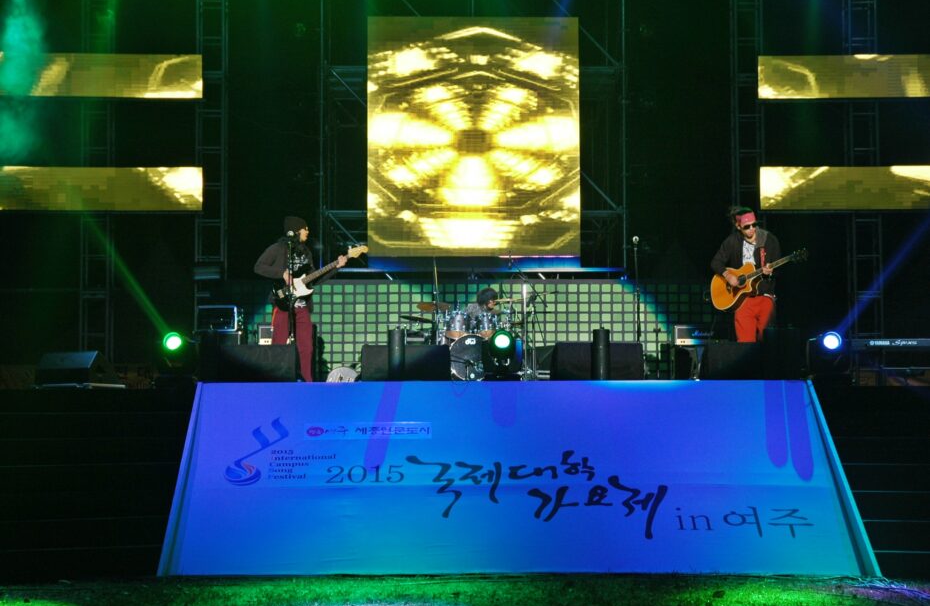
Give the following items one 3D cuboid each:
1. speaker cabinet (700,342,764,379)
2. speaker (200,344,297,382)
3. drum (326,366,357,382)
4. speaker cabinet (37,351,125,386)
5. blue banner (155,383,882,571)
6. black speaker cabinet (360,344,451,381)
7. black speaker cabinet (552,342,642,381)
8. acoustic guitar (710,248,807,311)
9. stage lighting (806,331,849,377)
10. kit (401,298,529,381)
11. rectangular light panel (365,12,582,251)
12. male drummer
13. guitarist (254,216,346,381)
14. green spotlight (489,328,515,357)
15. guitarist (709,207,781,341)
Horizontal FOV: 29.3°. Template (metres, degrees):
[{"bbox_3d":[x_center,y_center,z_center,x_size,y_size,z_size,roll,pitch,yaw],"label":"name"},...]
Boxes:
[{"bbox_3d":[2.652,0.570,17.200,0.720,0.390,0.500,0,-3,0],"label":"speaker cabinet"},{"bbox_3d":[-2.057,0.602,17.000,0.880,0.410,0.550,0,-3,5],"label":"speaker"},{"bbox_3d":[-1.331,0.871,19.500,0.400,0.400,0.320,0,-3,0],"label":"drum"},{"bbox_3d":[-3.649,0.622,16.900,0.750,0.370,0.520,-2,-4,28],"label":"speaker cabinet"},{"bbox_3d":[0.405,1.420,15.130,5.600,0.100,2.960,0,28,-1],"label":"blue banner"},{"bbox_3d":[-0.568,0.602,17.000,0.860,0.410,0.550,0,-3,0],"label":"black speaker cabinet"},{"bbox_3d":[1.280,0.575,17.200,0.910,0.390,0.520,0,-3,0],"label":"black speaker cabinet"},{"bbox_3d":[2.931,-0.277,17.700,1.050,0.410,0.120,-23,-22,0],"label":"acoustic guitar"},{"bbox_3d":[3.441,0.508,16.900,0.400,0.490,0.400,0,-3,-8],"label":"stage lighting"},{"bbox_3d":[-0.006,0.459,21.800,1.650,1.080,1.350,0,-3,0],"label":"kit"},{"bbox_3d":[0.117,-2.156,23.200,2.780,3.130,0.200,0,-3,0],"label":"rectangular light panel"},{"bbox_3d":[0.232,0.457,22.300,0.580,1.220,0.750,0,-3,-8],"label":"male drummer"},{"bbox_3d":[-1.672,-0.005,18.100,0.780,1.760,0.600,2,-4,-28],"label":"guitarist"},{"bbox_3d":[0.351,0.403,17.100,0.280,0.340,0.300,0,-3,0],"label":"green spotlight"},{"bbox_3d":[2.767,-0.056,17.500,0.700,1.790,0.500,0,-3,-4],"label":"guitarist"}]

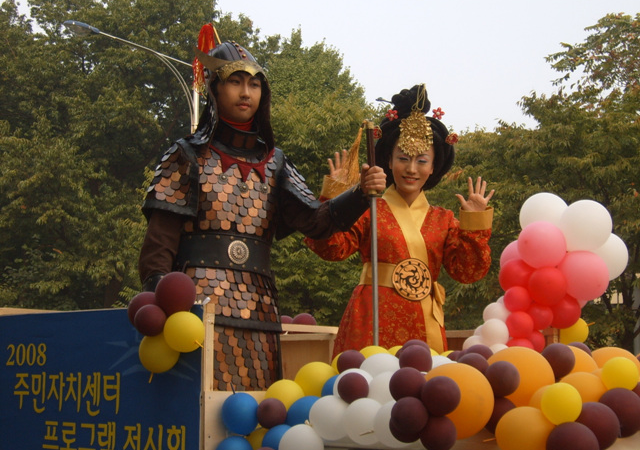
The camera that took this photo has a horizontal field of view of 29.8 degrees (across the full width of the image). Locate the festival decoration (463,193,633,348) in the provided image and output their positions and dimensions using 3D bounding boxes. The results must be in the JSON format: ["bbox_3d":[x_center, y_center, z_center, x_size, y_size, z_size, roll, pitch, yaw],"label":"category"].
[{"bbox_3d":[0.875,0.180,4.600,0.610,0.630,0.460,1,-9,0],"label":"festival decoration"}]

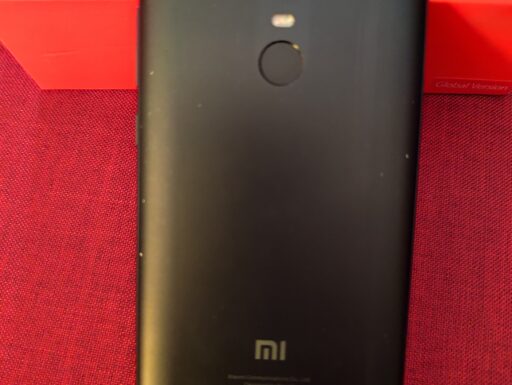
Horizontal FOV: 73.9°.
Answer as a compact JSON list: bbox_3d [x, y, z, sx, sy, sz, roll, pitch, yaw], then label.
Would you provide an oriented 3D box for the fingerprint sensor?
[{"bbox_3d":[0.006,-0.033,0.087,0.012,0.002,0.012,2,94,0],"label":"fingerprint sensor"}]

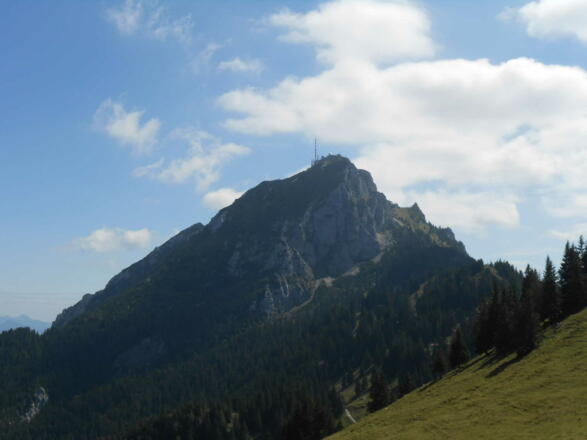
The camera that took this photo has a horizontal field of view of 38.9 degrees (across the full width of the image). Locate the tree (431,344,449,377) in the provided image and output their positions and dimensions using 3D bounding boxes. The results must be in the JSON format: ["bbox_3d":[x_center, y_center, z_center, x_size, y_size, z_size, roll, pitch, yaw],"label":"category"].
[{"bbox_3d":[23.900,23.210,136.000,2.950,5.660,2.950,0,-6,0],"label":"tree"}]

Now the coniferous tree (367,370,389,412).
[{"bbox_3d":[13.950,28.400,138.000,3.650,7.460,3.650,0,-6,0],"label":"coniferous tree"}]

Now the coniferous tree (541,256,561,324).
[{"bbox_3d":[43.930,12.340,142.000,3.420,12.210,3.420,0,-6,0],"label":"coniferous tree"}]

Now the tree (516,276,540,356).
[{"bbox_3d":[33.950,13.940,120.000,3.470,11.560,3.470,0,-6,0],"label":"tree"}]

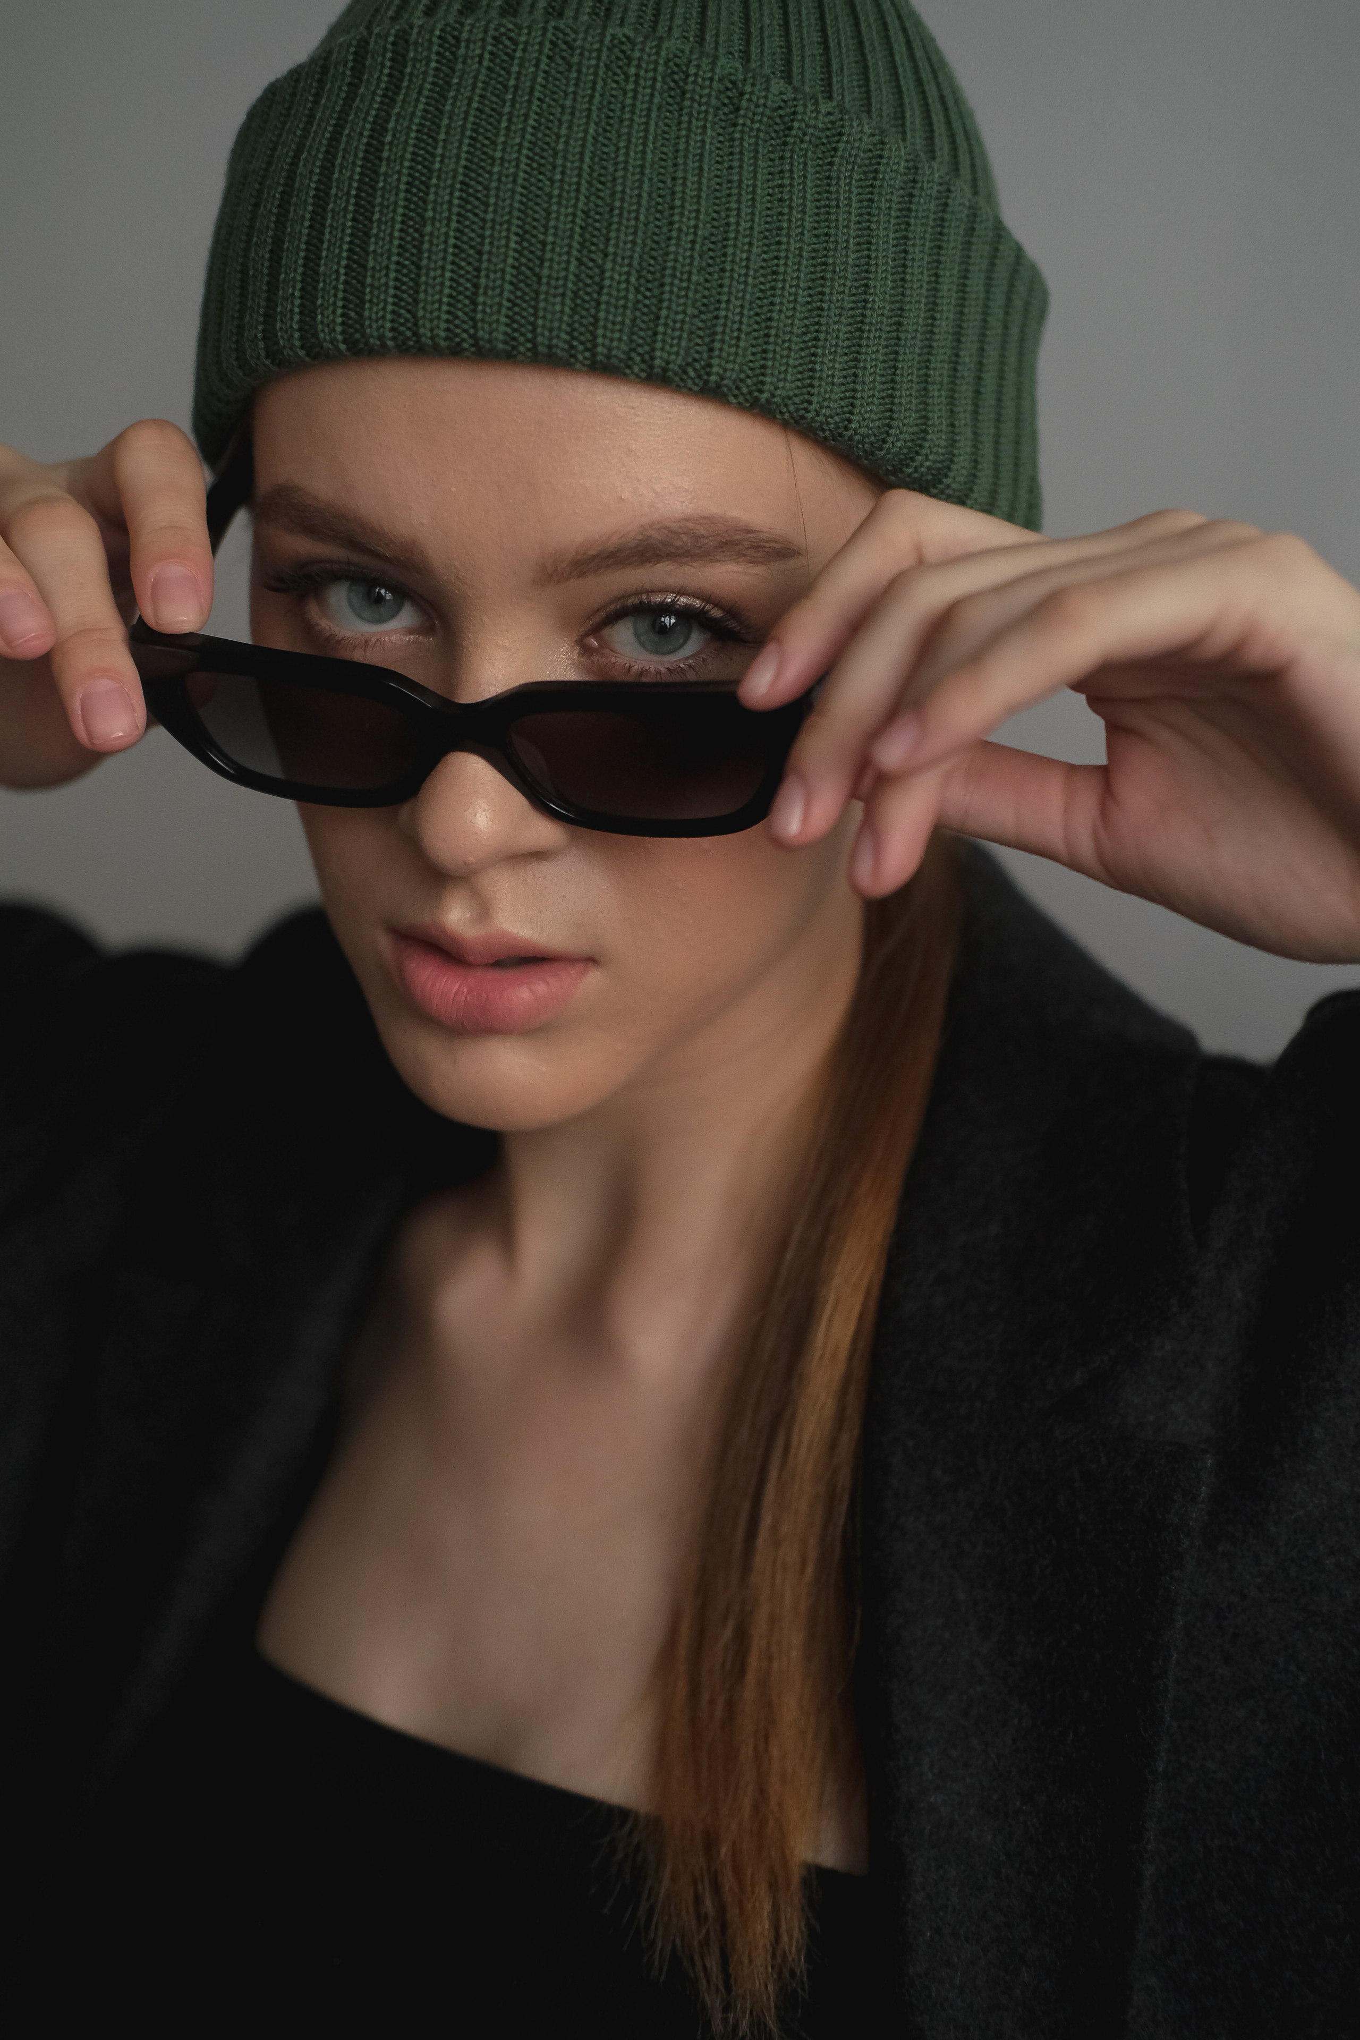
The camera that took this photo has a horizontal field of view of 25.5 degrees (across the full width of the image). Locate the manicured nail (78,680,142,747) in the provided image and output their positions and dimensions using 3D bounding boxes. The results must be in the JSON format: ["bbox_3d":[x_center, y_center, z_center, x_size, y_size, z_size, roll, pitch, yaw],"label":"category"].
[{"bbox_3d":[-0.110,-0.059,0.580,0.011,0.013,0.003,-12,-5,-12],"label":"manicured nail"}]

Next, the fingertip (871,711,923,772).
[{"bbox_3d":[0.038,-0.049,0.527,0.008,0.011,0.005,49,7,36],"label":"fingertip"}]

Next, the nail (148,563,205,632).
[{"bbox_3d":[-0.098,-0.083,0.588,0.010,0.012,0.003,-3,-6,-15],"label":"nail"}]

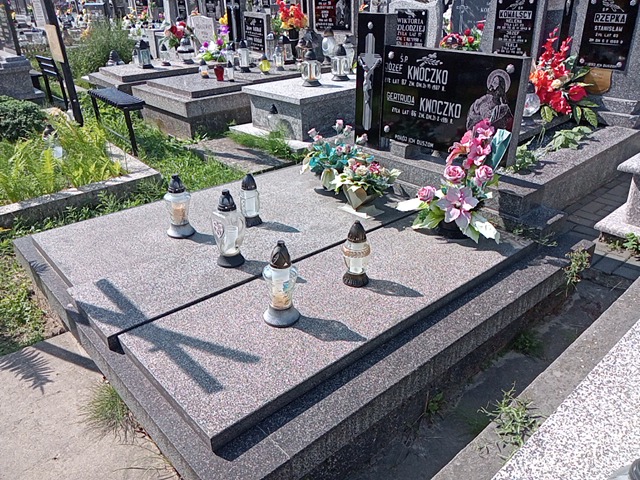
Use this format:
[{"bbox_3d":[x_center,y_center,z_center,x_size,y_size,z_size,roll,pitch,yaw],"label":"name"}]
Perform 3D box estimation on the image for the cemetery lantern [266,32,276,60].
[{"bbox_3d":[-0.559,-2.219,5.958,0.108,0.304,0.108,0,27,0],"label":"cemetery lantern"}]

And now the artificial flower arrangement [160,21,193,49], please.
[{"bbox_3d":[-1.820,-2.559,6.524,0.290,0.360,0.340,-22,33,-36],"label":"artificial flower arrangement"}]

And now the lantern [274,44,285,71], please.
[{"bbox_3d":[-0.444,-2.004,5.682,0.100,0.256,0.100,0,27,0],"label":"lantern"}]

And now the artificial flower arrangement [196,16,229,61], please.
[{"bbox_3d":[-1.365,-2.530,6.513,0.300,0.494,0.400,-22,33,-36],"label":"artificial flower arrangement"}]

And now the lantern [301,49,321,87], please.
[{"bbox_3d":[-0.096,-1.791,5.364,0.195,0.354,0.195,0,27,0],"label":"lantern"}]

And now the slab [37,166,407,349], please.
[{"bbox_3d":[-0.427,-0.083,2.795,1.823,0.057,1.075,-22,34,-36],"label":"slab"}]

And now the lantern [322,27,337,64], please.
[{"bbox_3d":[0.091,-2.245,5.975,0.155,0.353,0.155,-22,33,-36],"label":"lantern"}]

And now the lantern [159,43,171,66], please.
[{"bbox_3d":[-1.863,-2.211,6.166,0.125,0.243,0.125,-22,33,-36],"label":"lantern"}]

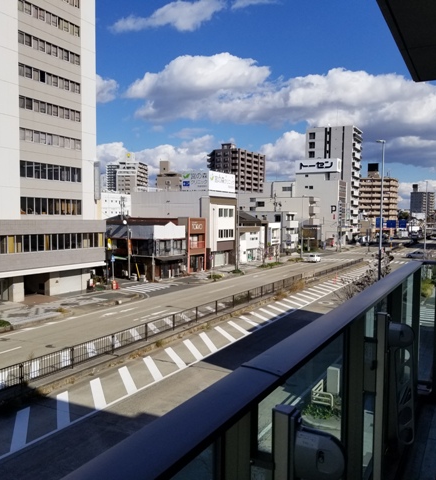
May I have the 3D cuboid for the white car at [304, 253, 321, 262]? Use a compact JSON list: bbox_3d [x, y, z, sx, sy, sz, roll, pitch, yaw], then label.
[{"bbox_3d":[16.315,2.962,81.030,1.500,1.520,3.450,1,3,28],"label":"white car"}]

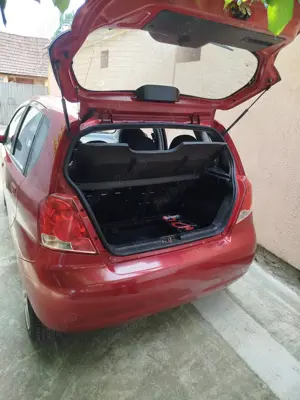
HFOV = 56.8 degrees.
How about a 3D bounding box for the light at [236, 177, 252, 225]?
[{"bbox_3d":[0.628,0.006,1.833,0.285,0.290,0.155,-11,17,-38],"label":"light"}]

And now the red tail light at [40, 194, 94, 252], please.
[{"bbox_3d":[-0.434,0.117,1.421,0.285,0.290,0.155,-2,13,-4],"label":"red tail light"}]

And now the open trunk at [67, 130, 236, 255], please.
[{"bbox_3d":[0.015,-0.119,1.790,1.091,0.682,0.616,-6,14,-21],"label":"open trunk"}]

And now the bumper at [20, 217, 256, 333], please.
[{"bbox_3d":[0.102,0.370,1.697,1.610,0.455,0.400,-6,14,-21],"label":"bumper"}]

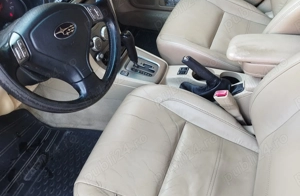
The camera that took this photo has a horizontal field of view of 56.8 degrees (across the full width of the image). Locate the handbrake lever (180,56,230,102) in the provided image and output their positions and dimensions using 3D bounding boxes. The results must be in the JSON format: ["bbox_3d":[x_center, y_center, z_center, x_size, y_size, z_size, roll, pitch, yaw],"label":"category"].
[{"bbox_3d":[0.194,-0.064,0.976,0.175,0.168,0.072,12,50,20],"label":"handbrake lever"}]

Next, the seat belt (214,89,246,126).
[{"bbox_3d":[0.289,0.046,0.952,0.045,0.171,0.030,-16,35,42],"label":"seat belt"}]

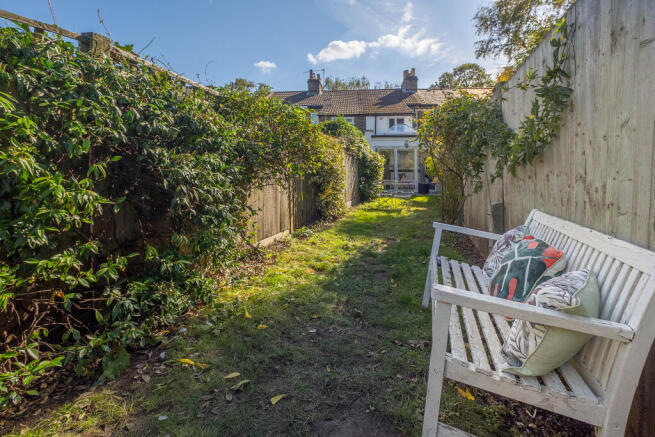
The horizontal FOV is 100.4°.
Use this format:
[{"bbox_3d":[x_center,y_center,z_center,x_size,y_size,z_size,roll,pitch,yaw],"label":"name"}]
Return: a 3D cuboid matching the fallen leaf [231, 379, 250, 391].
[{"bbox_3d":[-0.437,0.834,1.380,0.094,0.025,0.045,-5,11,-29],"label":"fallen leaf"}]

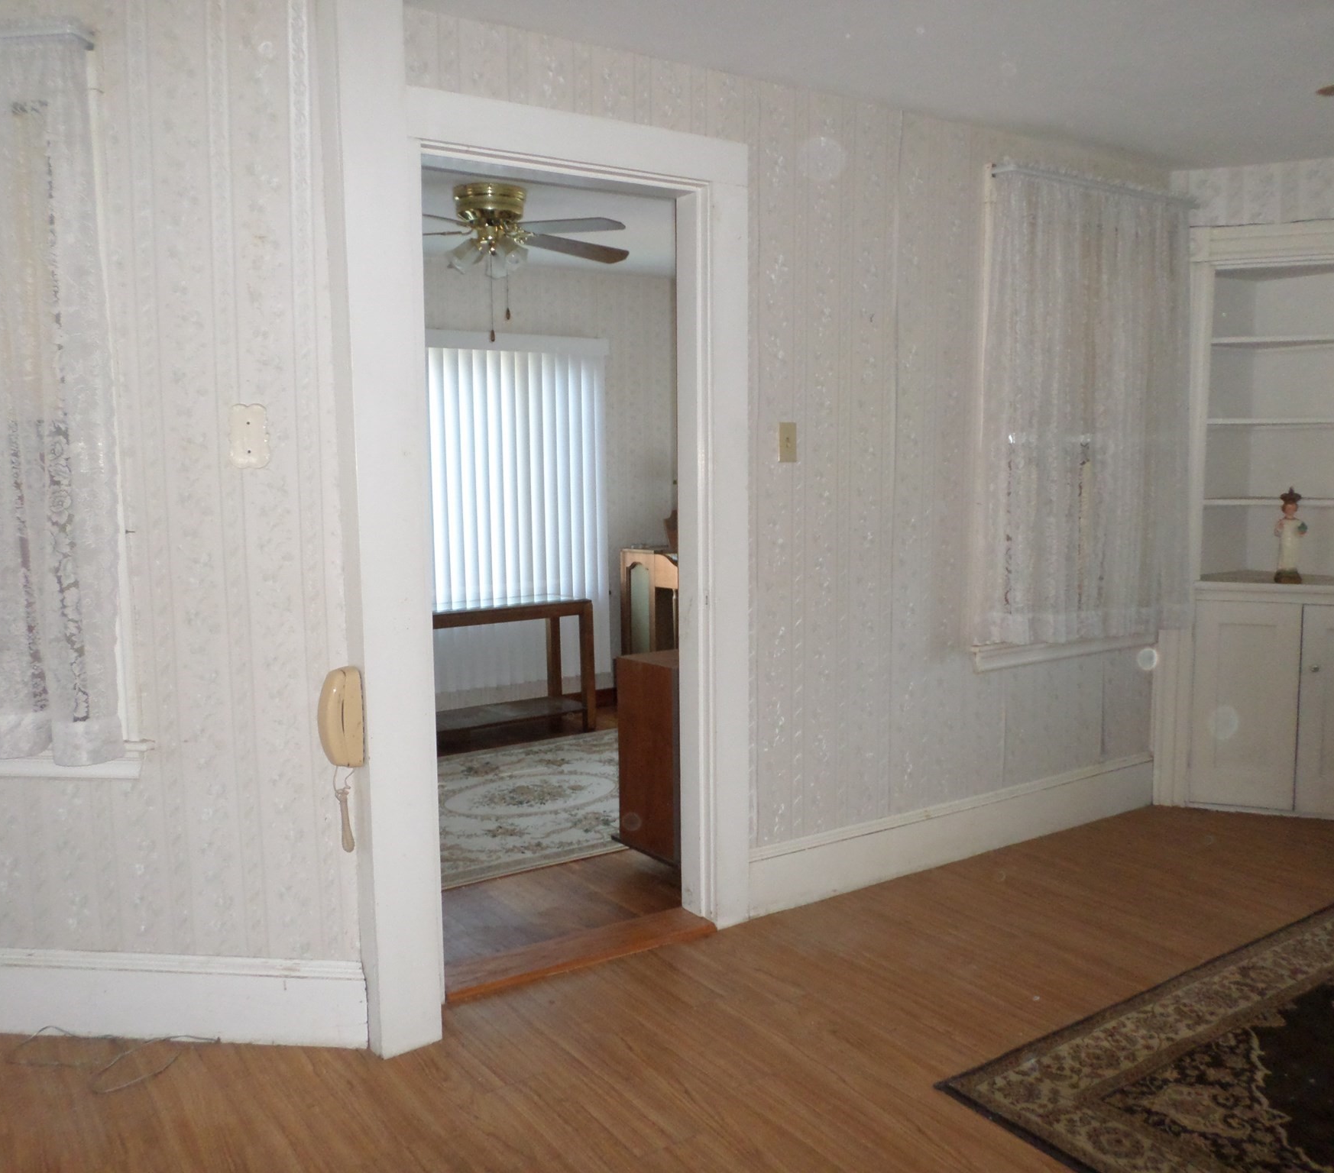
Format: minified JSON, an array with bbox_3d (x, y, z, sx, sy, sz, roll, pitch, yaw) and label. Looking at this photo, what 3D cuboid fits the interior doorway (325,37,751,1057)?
[{"bbox_3d":[-0.226,-0.074,2.795,1.176,2.176,0.224,-5,8,-31],"label":"interior doorway"}]

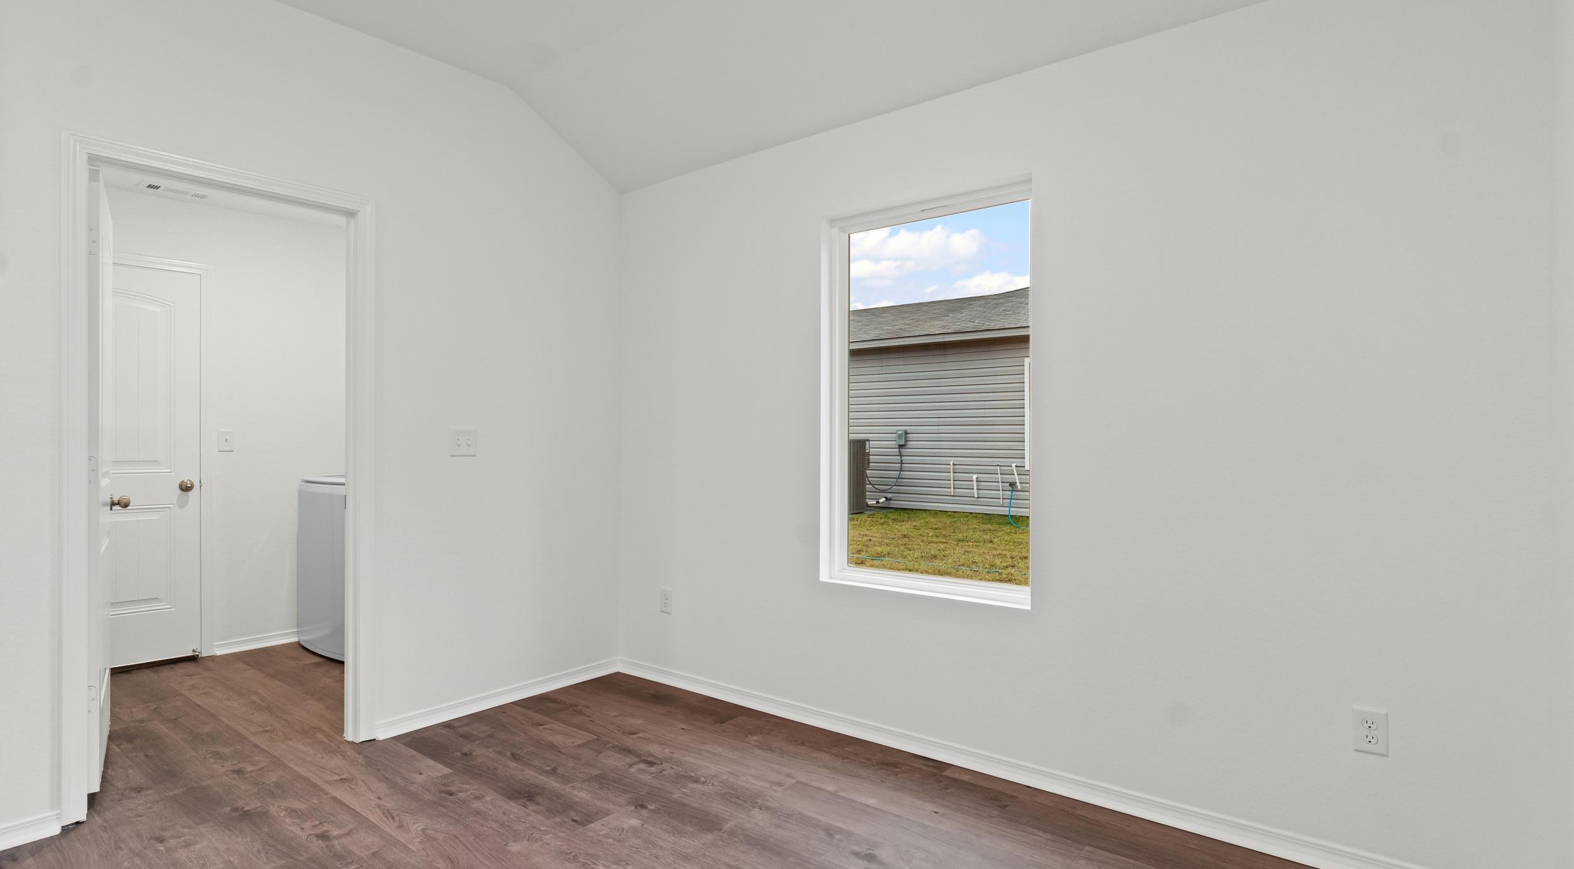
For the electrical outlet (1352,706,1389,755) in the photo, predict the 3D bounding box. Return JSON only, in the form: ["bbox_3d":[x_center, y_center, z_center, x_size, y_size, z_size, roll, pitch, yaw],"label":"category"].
[{"bbox_3d":[1.568,0.795,2.113,0.076,0.120,0.010,0,0,38],"label":"electrical outlet"}]

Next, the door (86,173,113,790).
[{"bbox_3d":[-2.497,0.163,2.860,0.035,2.032,0.770,0,0,-39],"label":"door"}]

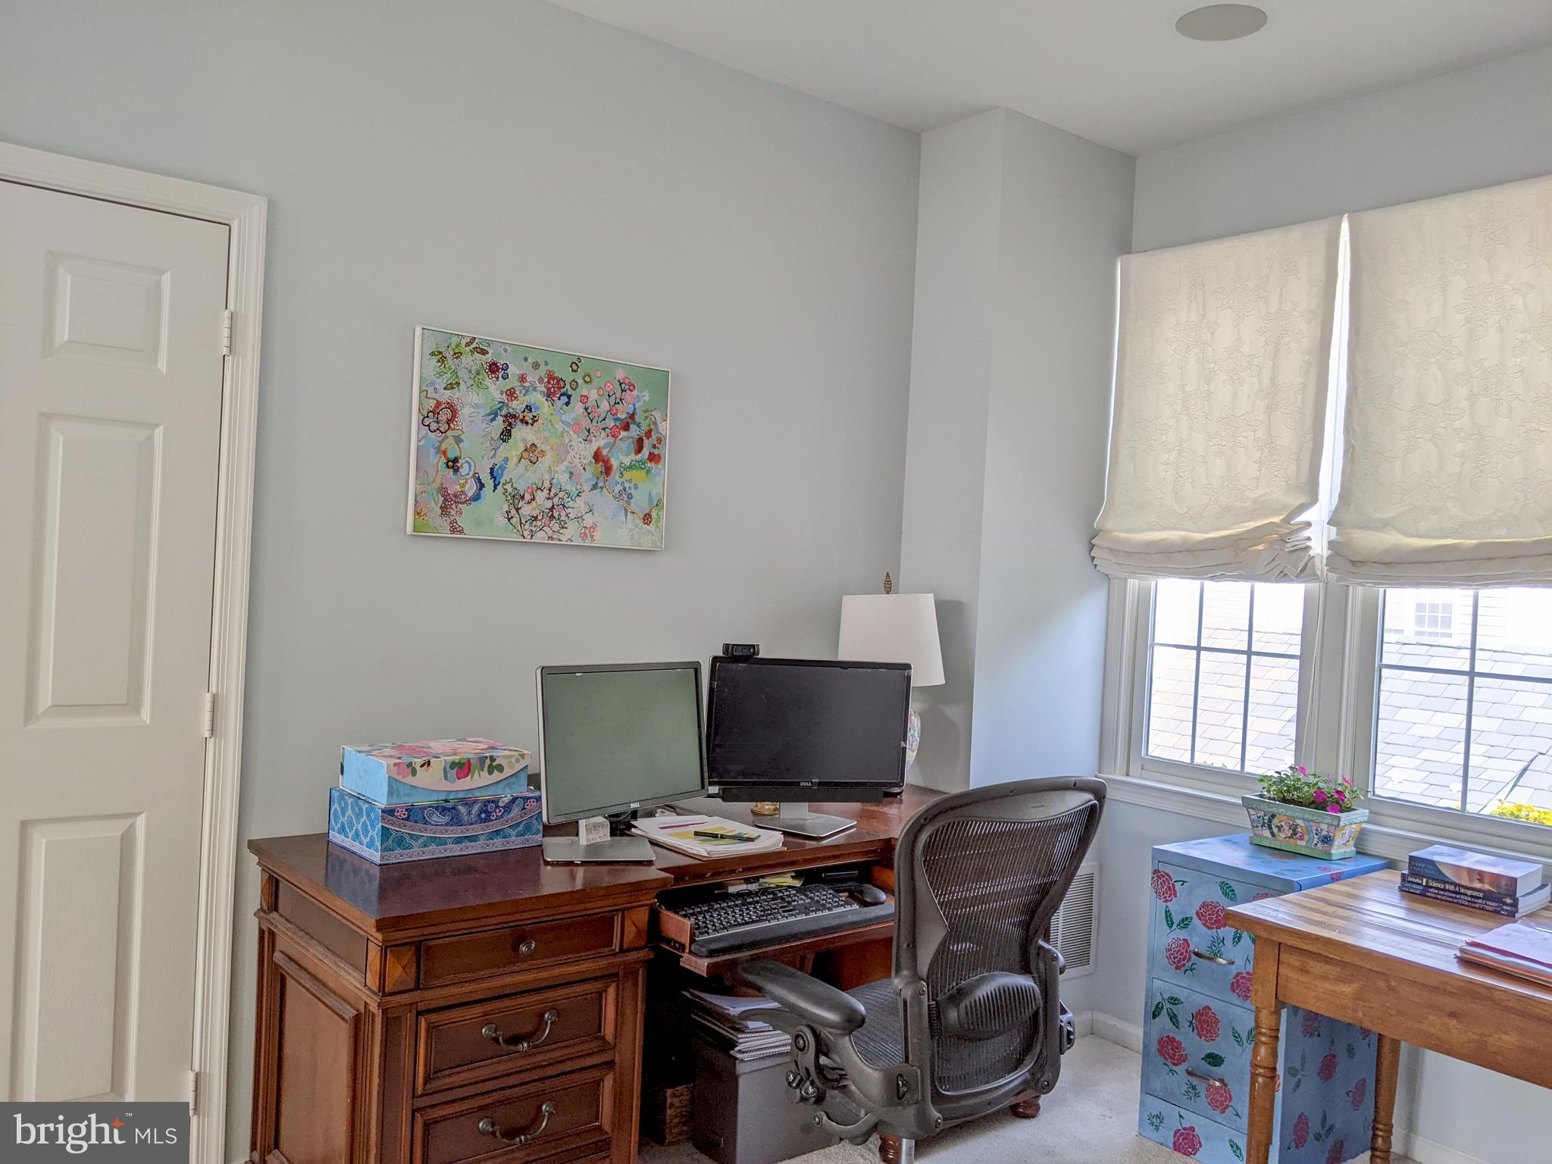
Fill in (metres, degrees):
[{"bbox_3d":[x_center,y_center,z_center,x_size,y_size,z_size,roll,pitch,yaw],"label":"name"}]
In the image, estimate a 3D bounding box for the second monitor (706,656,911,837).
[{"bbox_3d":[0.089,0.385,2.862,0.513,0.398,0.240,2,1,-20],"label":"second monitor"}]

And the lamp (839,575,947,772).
[{"bbox_3d":[0.312,0.283,3.330,0.297,0.607,0.297,3,1,0],"label":"lamp"}]

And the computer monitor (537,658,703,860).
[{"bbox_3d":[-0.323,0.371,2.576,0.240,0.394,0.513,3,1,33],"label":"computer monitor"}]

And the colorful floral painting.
[{"bbox_3d":[-0.548,-0.326,2.911,0.663,0.463,0.032,2,1,-38],"label":"colorful floral painting"}]

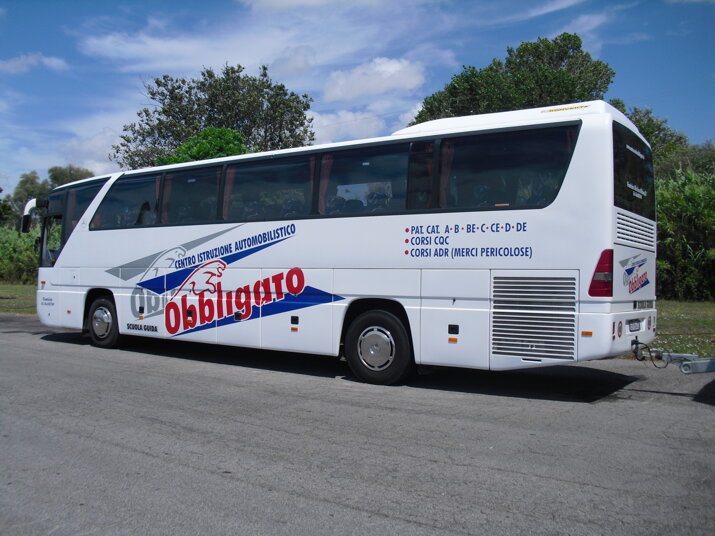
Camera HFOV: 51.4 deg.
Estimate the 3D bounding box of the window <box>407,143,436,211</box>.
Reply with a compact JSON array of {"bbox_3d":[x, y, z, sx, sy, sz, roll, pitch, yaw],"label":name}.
[{"bbox_3d":[0.829,-1.193,9.715,0.410,0.930,0.080,0,0,37],"label":"window"}]

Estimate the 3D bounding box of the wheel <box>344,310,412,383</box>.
[{"bbox_3d":[0.356,1.074,10.211,1.030,1.030,0.320,0,0,37],"label":"wheel"}]

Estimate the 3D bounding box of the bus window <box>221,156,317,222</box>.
[{"bbox_3d":[-1.387,-1.182,11.385,1.900,0.940,0.080,0,0,37],"label":"bus window"}]

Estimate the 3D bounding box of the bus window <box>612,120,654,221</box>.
[{"bbox_3d":[3.406,-1.187,9.188,0.140,1.000,2.050,0,0,37],"label":"bus window"}]

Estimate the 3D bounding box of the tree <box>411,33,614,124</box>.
[{"bbox_3d":[5.919,-3.700,28.981,9.000,10.815,8.000,1,0,0],"label":"tree"}]

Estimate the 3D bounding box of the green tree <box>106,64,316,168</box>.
[{"bbox_3d":[-6.091,-3.398,30.982,8.600,10.007,7.800,1,0,0],"label":"green tree"}]

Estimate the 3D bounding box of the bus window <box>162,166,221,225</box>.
[{"bbox_3d":[-2.777,-1.191,12.432,1.420,0.940,0.080,0,0,37],"label":"bus window"}]

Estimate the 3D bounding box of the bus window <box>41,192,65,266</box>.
[{"bbox_3d":[-6.081,-0.797,14.955,0.850,1.550,0.100,0,0,37],"label":"bus window"}]

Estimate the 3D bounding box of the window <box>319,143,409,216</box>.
[{"bbox_3d":[0.066,-1.188,10.290,1.520,0.950,0.080,0,0,37],"label":"window"}]

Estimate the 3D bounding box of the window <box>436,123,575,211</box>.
[{"bbox_3d":[1.779,-1.172,8.999,1.830,0.960,0.080,0,0,37],"label":"window"}]

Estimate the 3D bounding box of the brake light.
[{"bbox_3d":[2.727,0.049,8.297,0.270,0.540,0.200,0,0,37],"label":"brake light"}]

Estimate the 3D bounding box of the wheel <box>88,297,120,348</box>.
[{"bbox_3d":[-4.636,1.043,13.972,1.030,1.030,0.310,0,0,37],"label":"wheel"}]

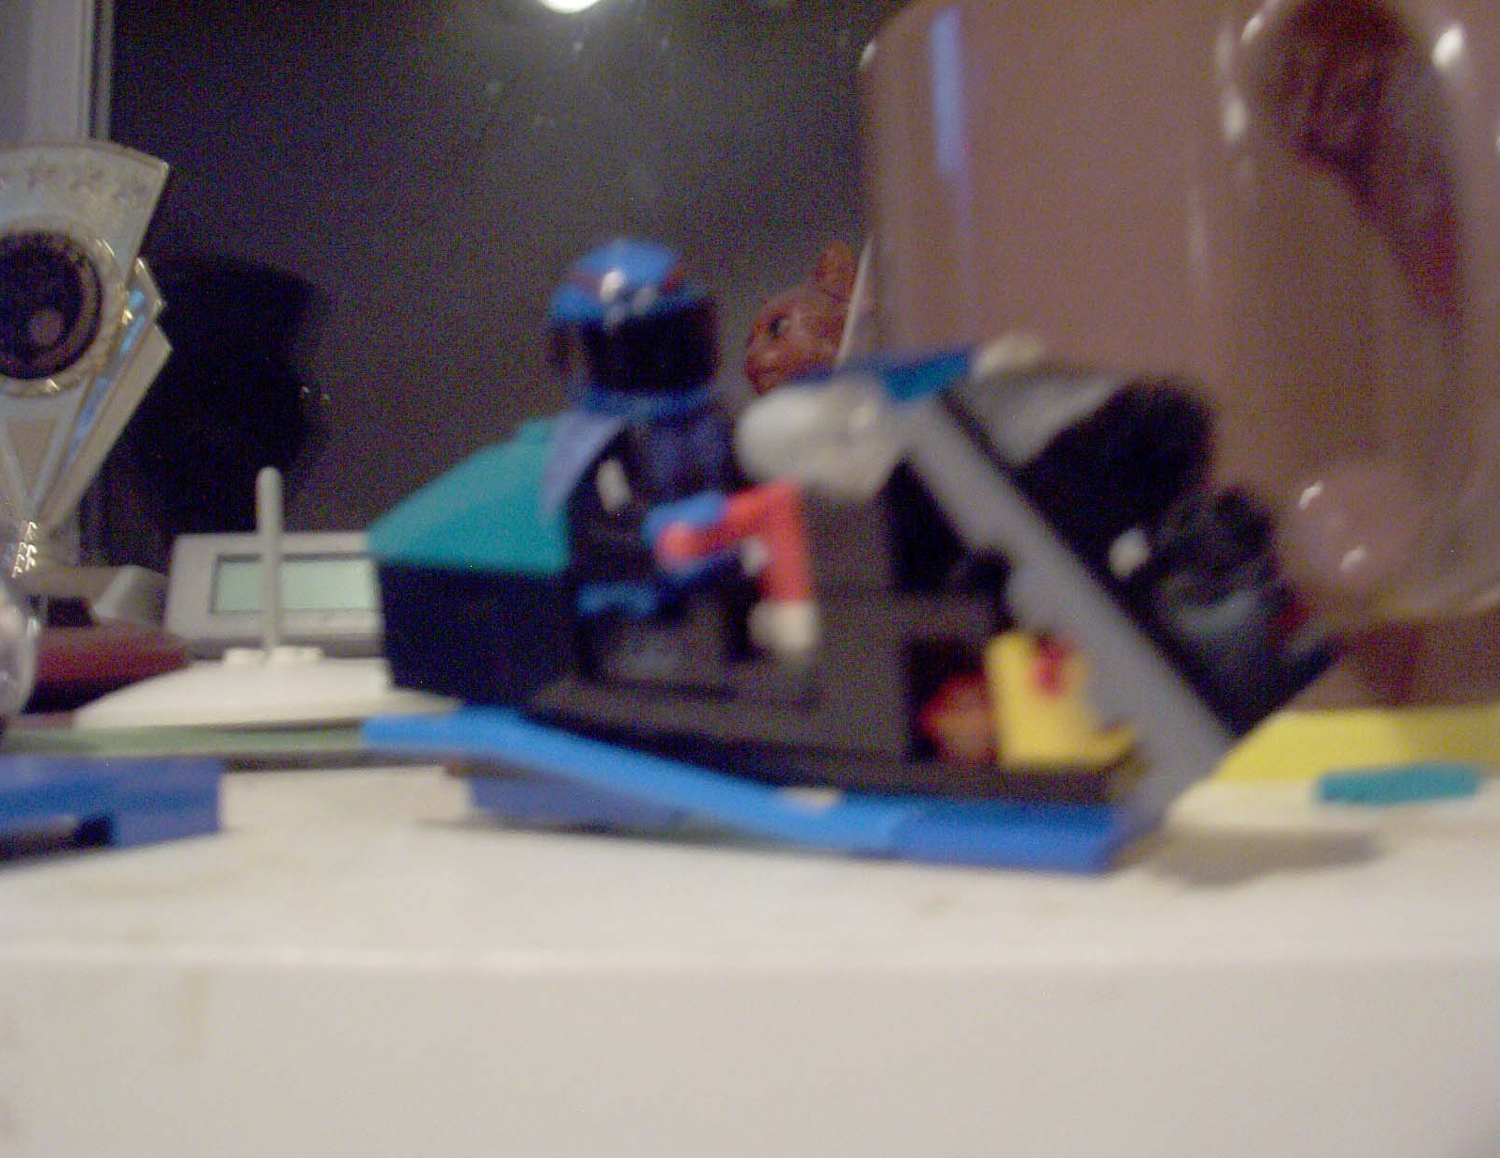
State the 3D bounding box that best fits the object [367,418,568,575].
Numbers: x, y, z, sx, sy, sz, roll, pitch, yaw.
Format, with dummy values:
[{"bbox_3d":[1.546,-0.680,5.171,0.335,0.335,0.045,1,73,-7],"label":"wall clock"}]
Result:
[{"bbox_3d":[-0.022,-0.007,0.140,0.016,0.011,0.016,2,8,-15],"label":"object"}]

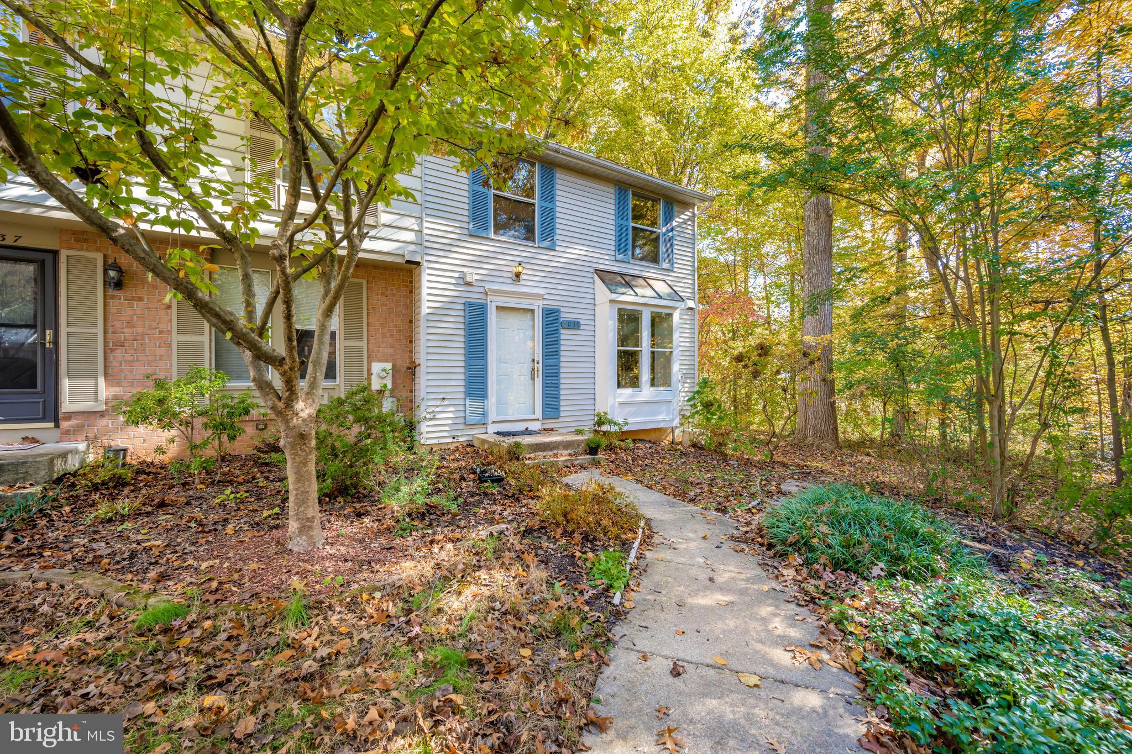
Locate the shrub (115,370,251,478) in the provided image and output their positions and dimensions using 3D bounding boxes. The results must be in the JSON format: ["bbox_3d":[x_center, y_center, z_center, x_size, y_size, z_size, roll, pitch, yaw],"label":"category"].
[{"bbox_3d":[-3.800,0.490,4.530,1.120,1.160,0.920,0,0,-31],"label":"shrub"}]

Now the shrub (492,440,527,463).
[{"bbox_3d":[-0.755,1.000,5.860,0.440,0.310,0.400,0,0,-31],"label":"shrub"}]

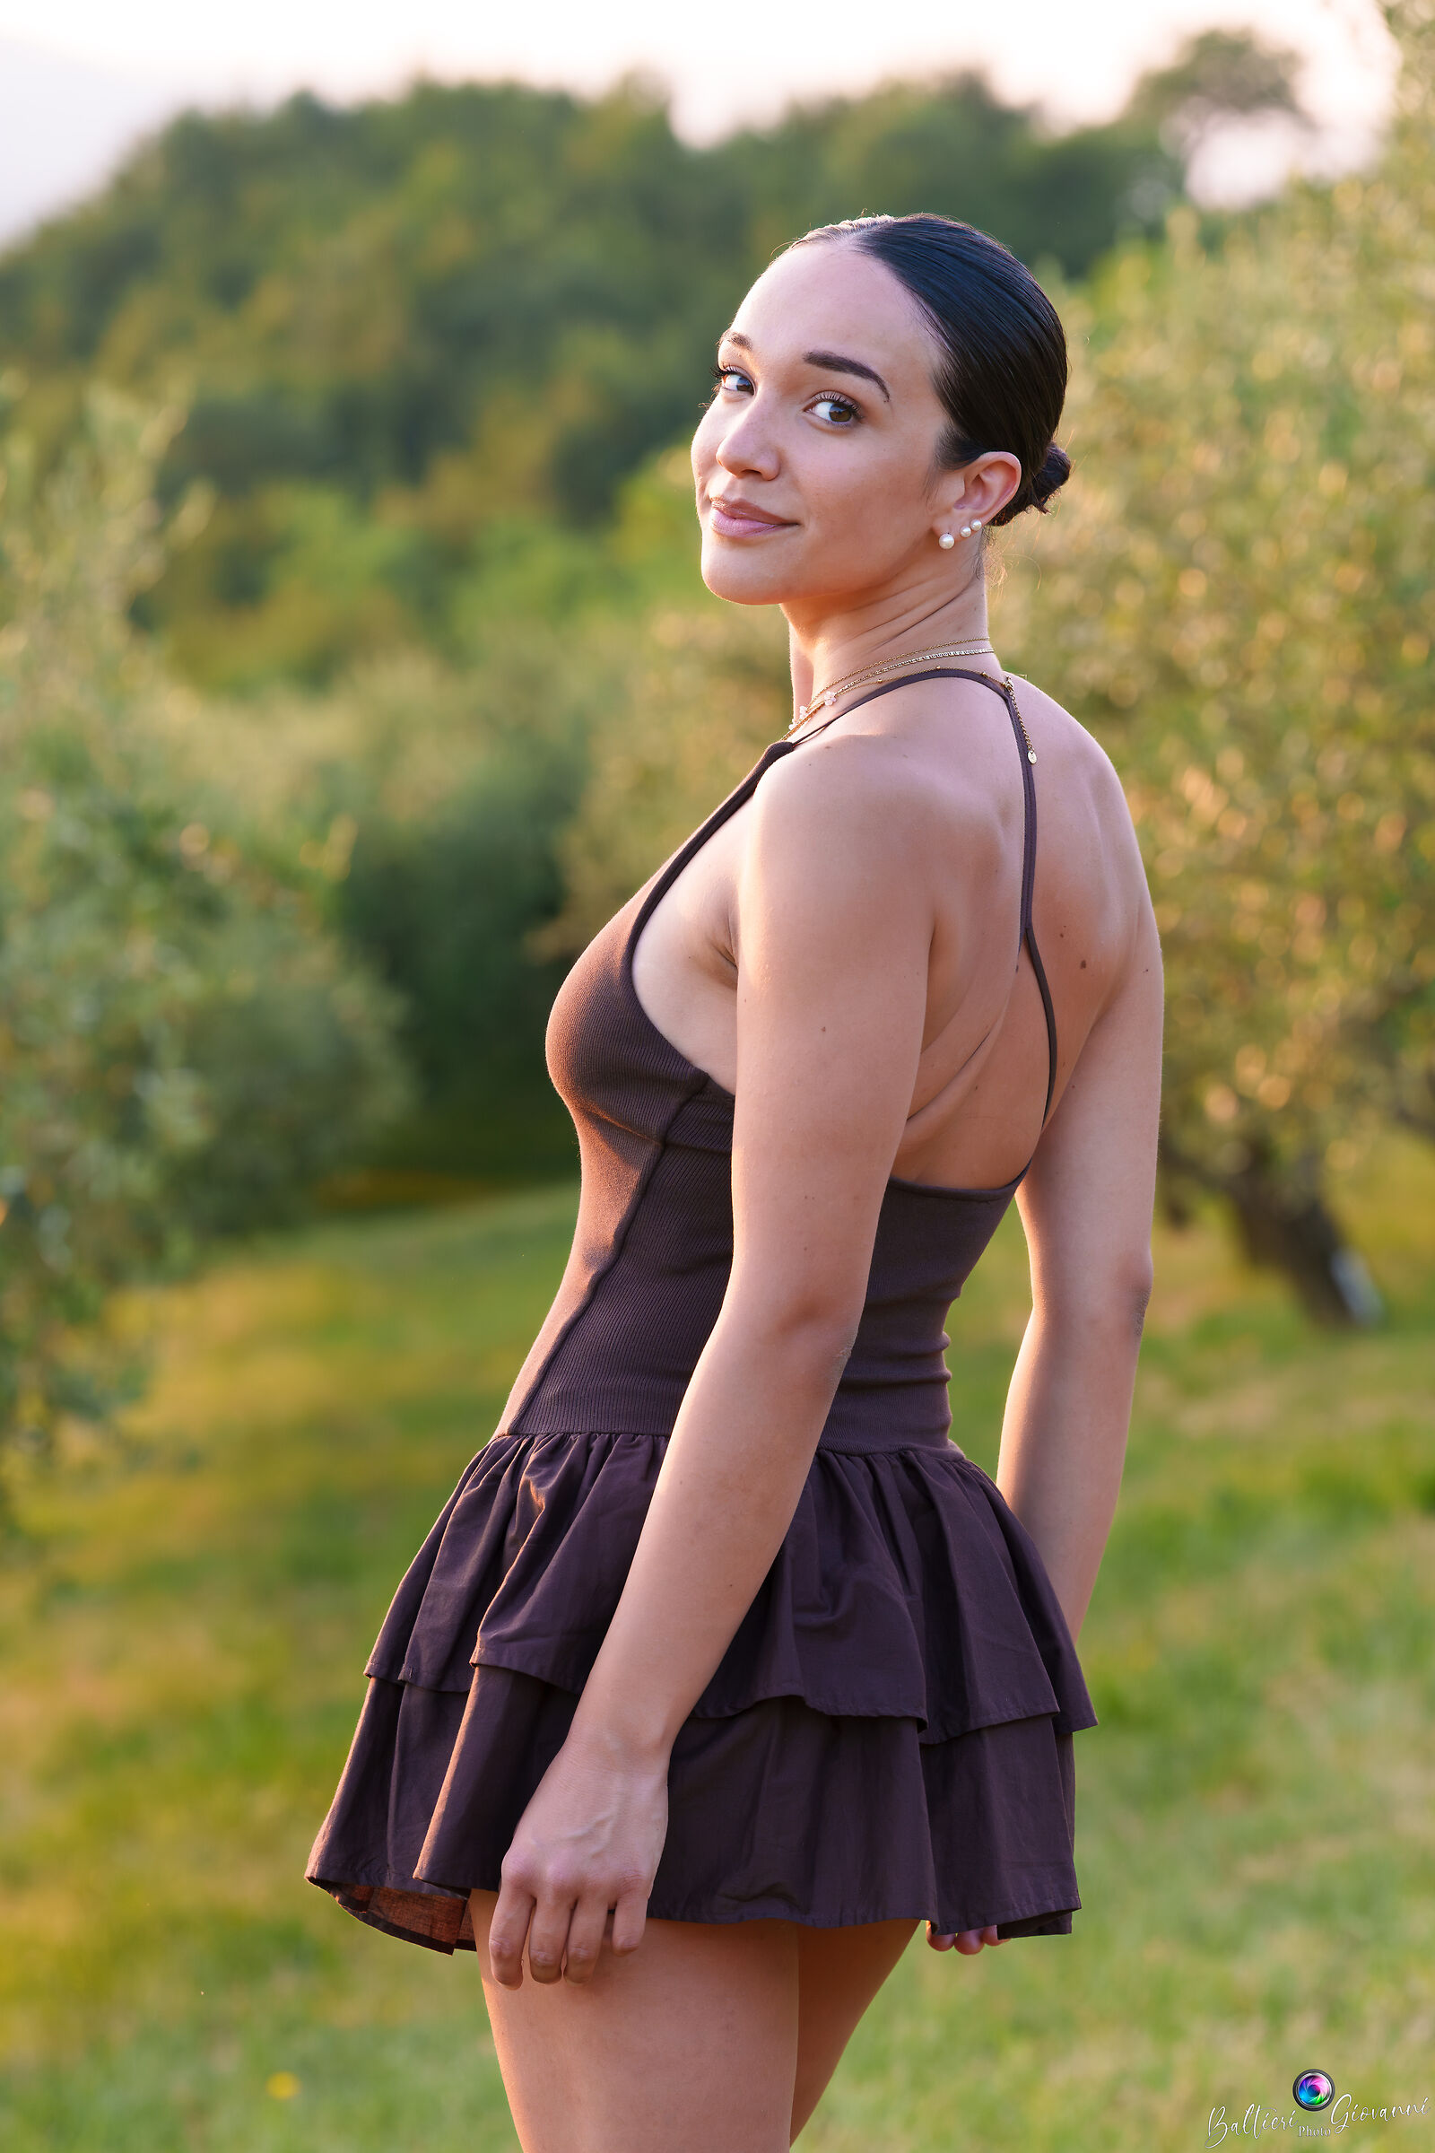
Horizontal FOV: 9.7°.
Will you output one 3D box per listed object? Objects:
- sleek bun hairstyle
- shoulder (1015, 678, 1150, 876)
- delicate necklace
[{"bbox_3d":[0.122,-0.403,4.800,0.155,0.180,0.185,7,0,40],"label":"sleek bun hairstyle"},{"bbox_3d":[0.206,-0.172,4.880,0.090,0.125,0.130,0,0,30],"label":"shoulder"},{"bbox_3d":[0.100,-0.220,4.780,0.125,0.060,0.120,0,0,27],"label":"delicate necklace"}]

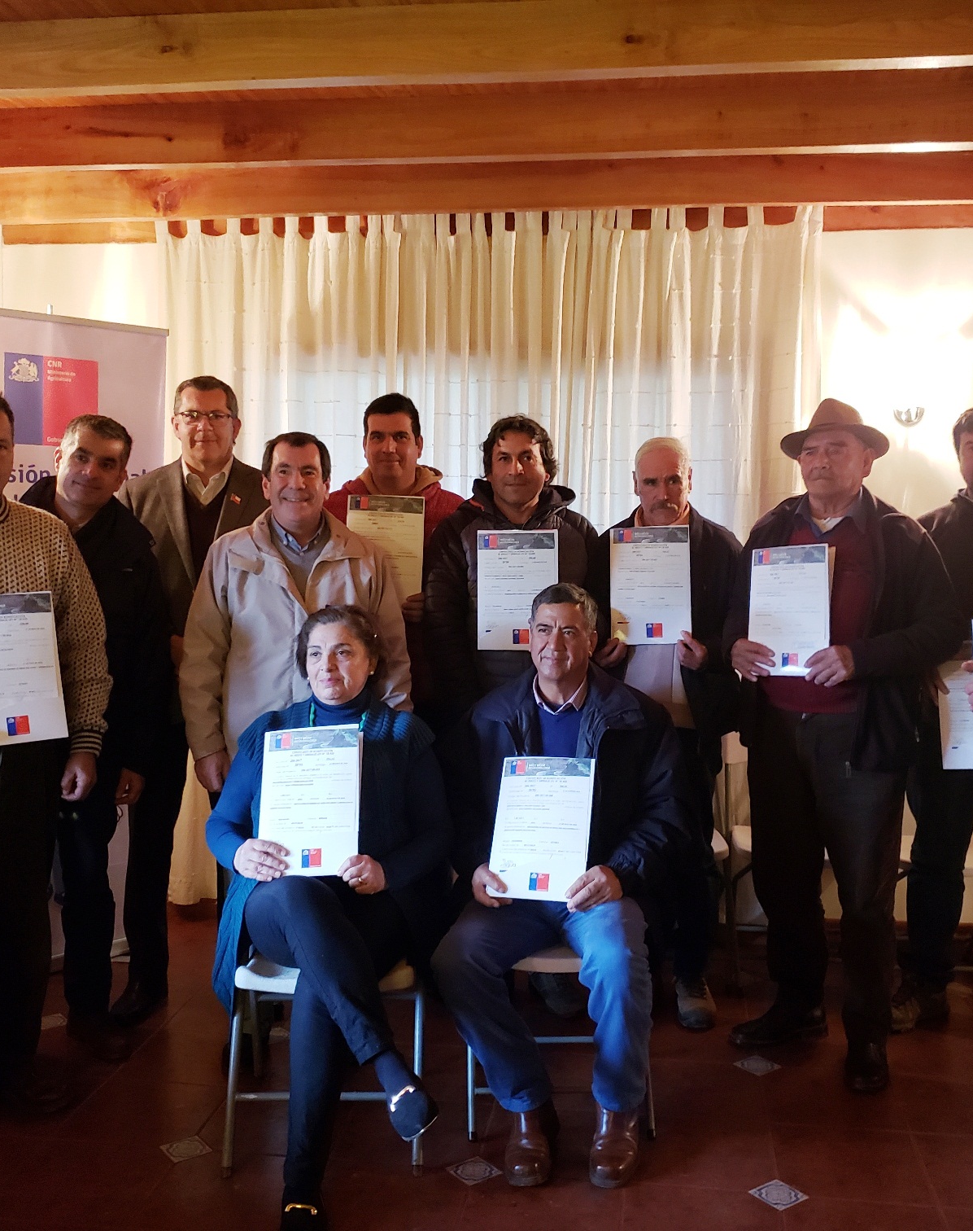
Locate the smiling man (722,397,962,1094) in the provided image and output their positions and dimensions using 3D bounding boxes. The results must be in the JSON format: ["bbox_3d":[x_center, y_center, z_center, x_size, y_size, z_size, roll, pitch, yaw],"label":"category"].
[{"bbox_3d":[0.907,0.314,3.215,0.592,1.756,0.452,2,4,31],"label":"smiling man"}]

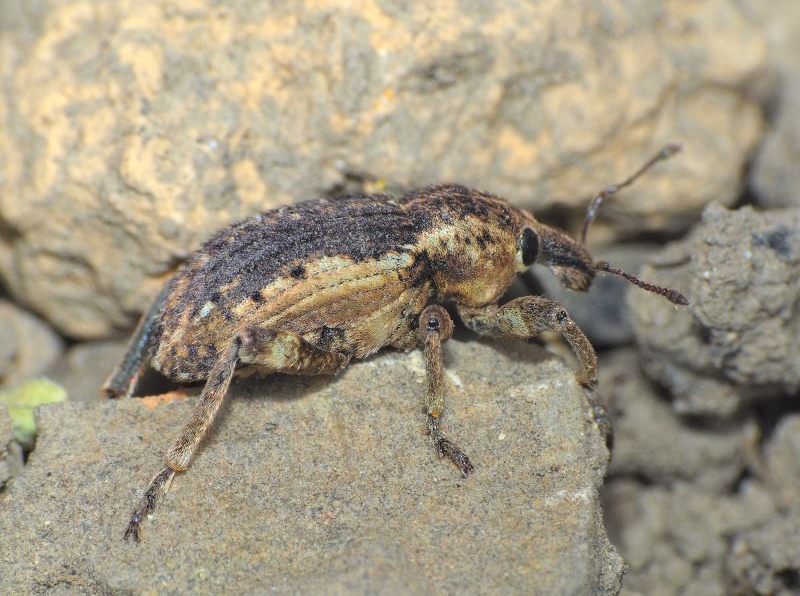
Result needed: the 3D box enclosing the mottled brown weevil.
[{"bbox_3d":[0.000,0.000,0.100,0.013,0.005,0.007,-13,25,-2],"label":"mottled brown weevil"}]

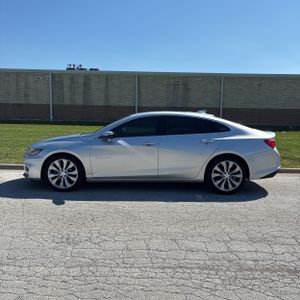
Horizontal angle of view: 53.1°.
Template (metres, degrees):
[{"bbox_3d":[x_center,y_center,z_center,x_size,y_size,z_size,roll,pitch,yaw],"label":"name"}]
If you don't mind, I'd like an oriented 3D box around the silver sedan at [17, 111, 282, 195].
[{"bbox_3d":[0.012,-0.052,6.010,4.925,1.465,1.870,1,6,3],"label":"silver sedan"}]

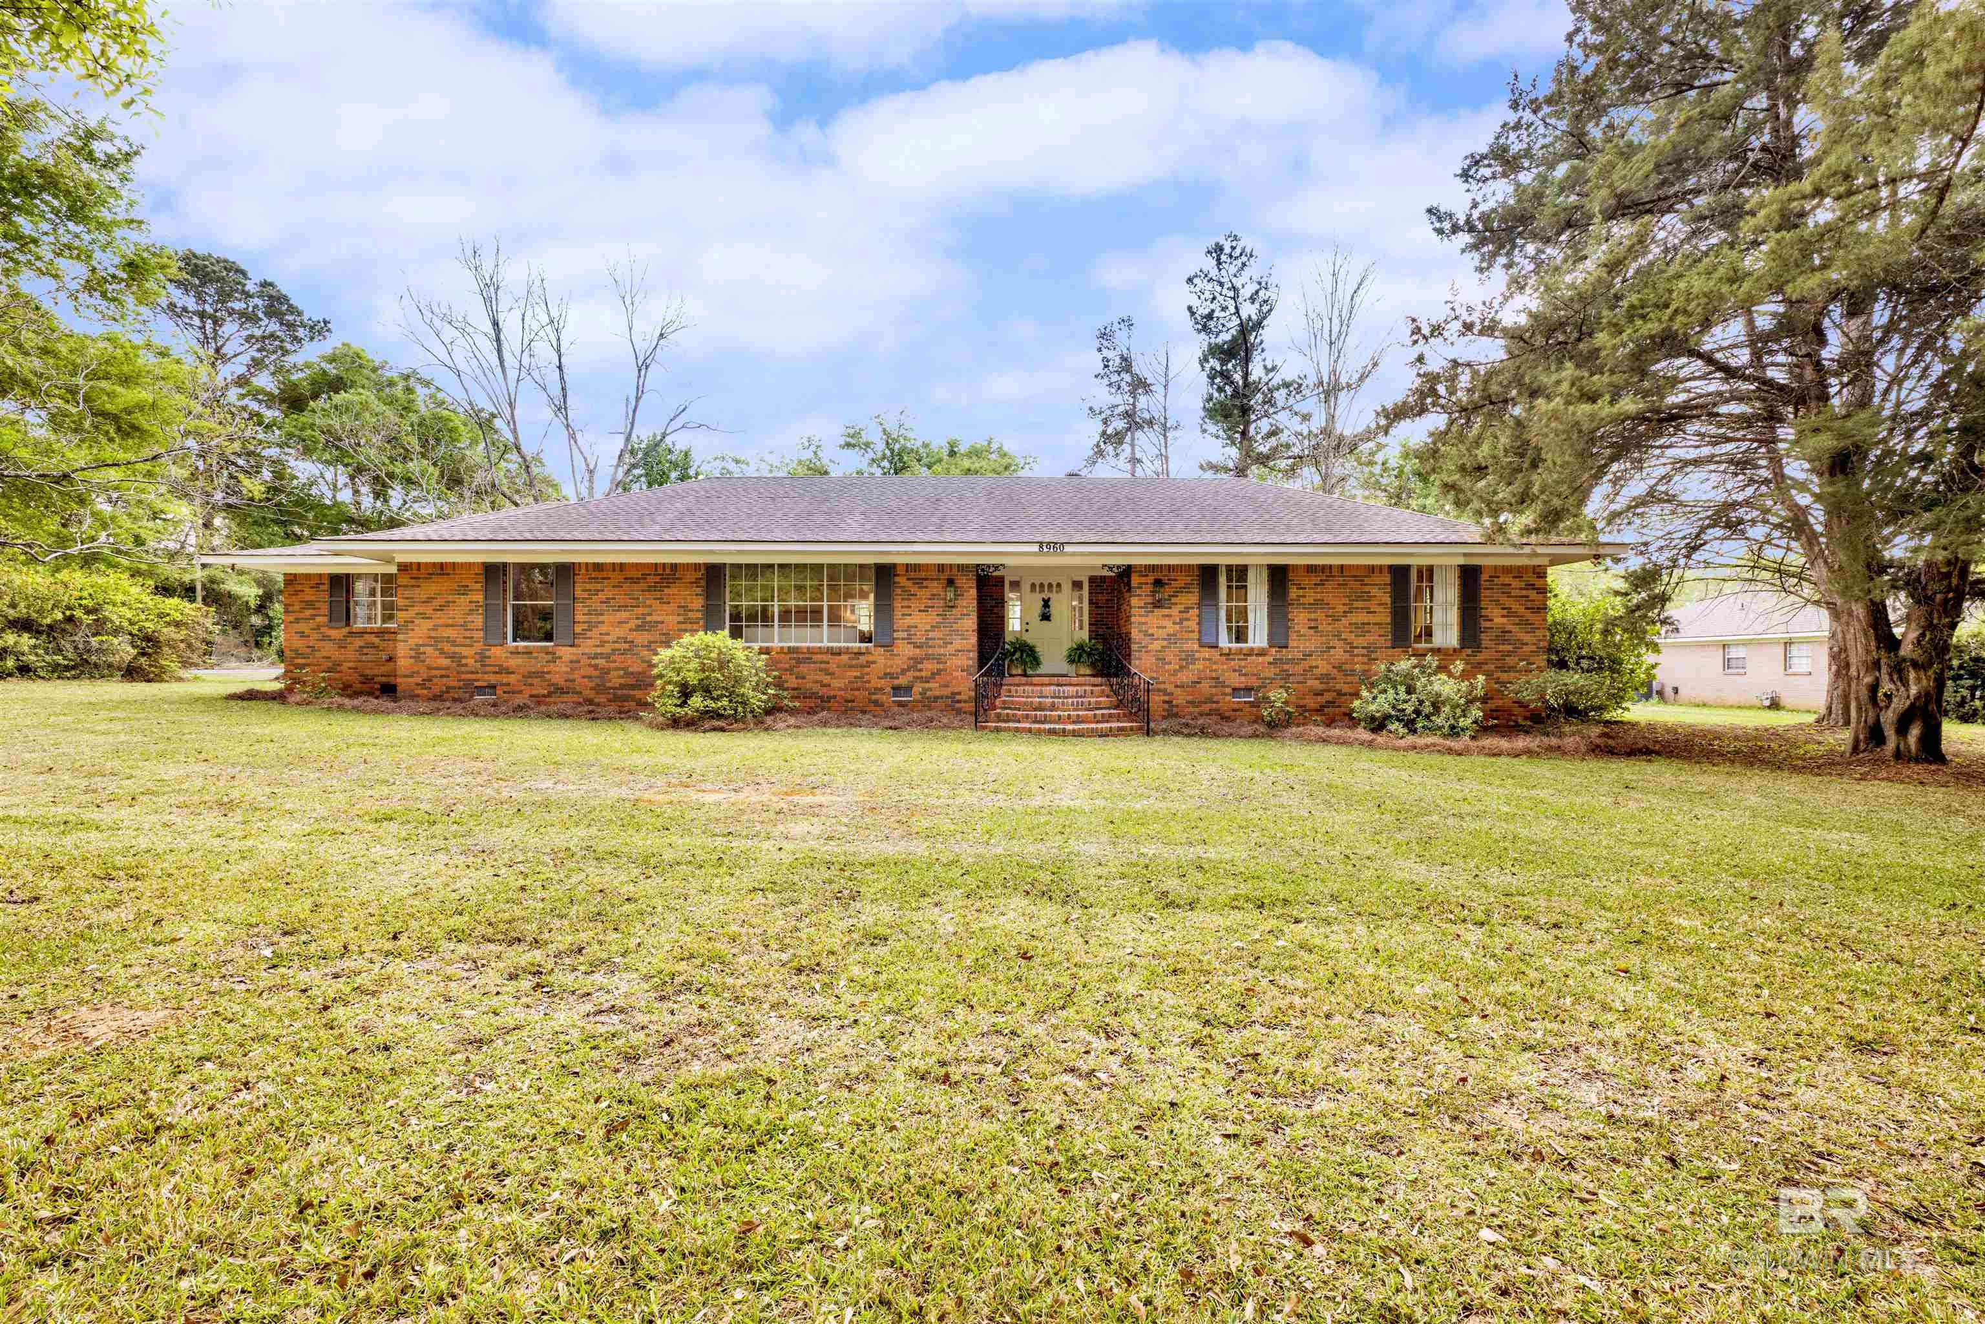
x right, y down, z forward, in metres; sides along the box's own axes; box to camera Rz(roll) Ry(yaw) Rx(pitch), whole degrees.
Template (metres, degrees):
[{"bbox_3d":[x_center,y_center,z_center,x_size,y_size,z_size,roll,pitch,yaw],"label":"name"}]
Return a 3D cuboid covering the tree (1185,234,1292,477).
[{"bbox_3d":[11.290,-9.060,35.000,5.000,20.720,5.000,0,0,0],"label":"tree"}]

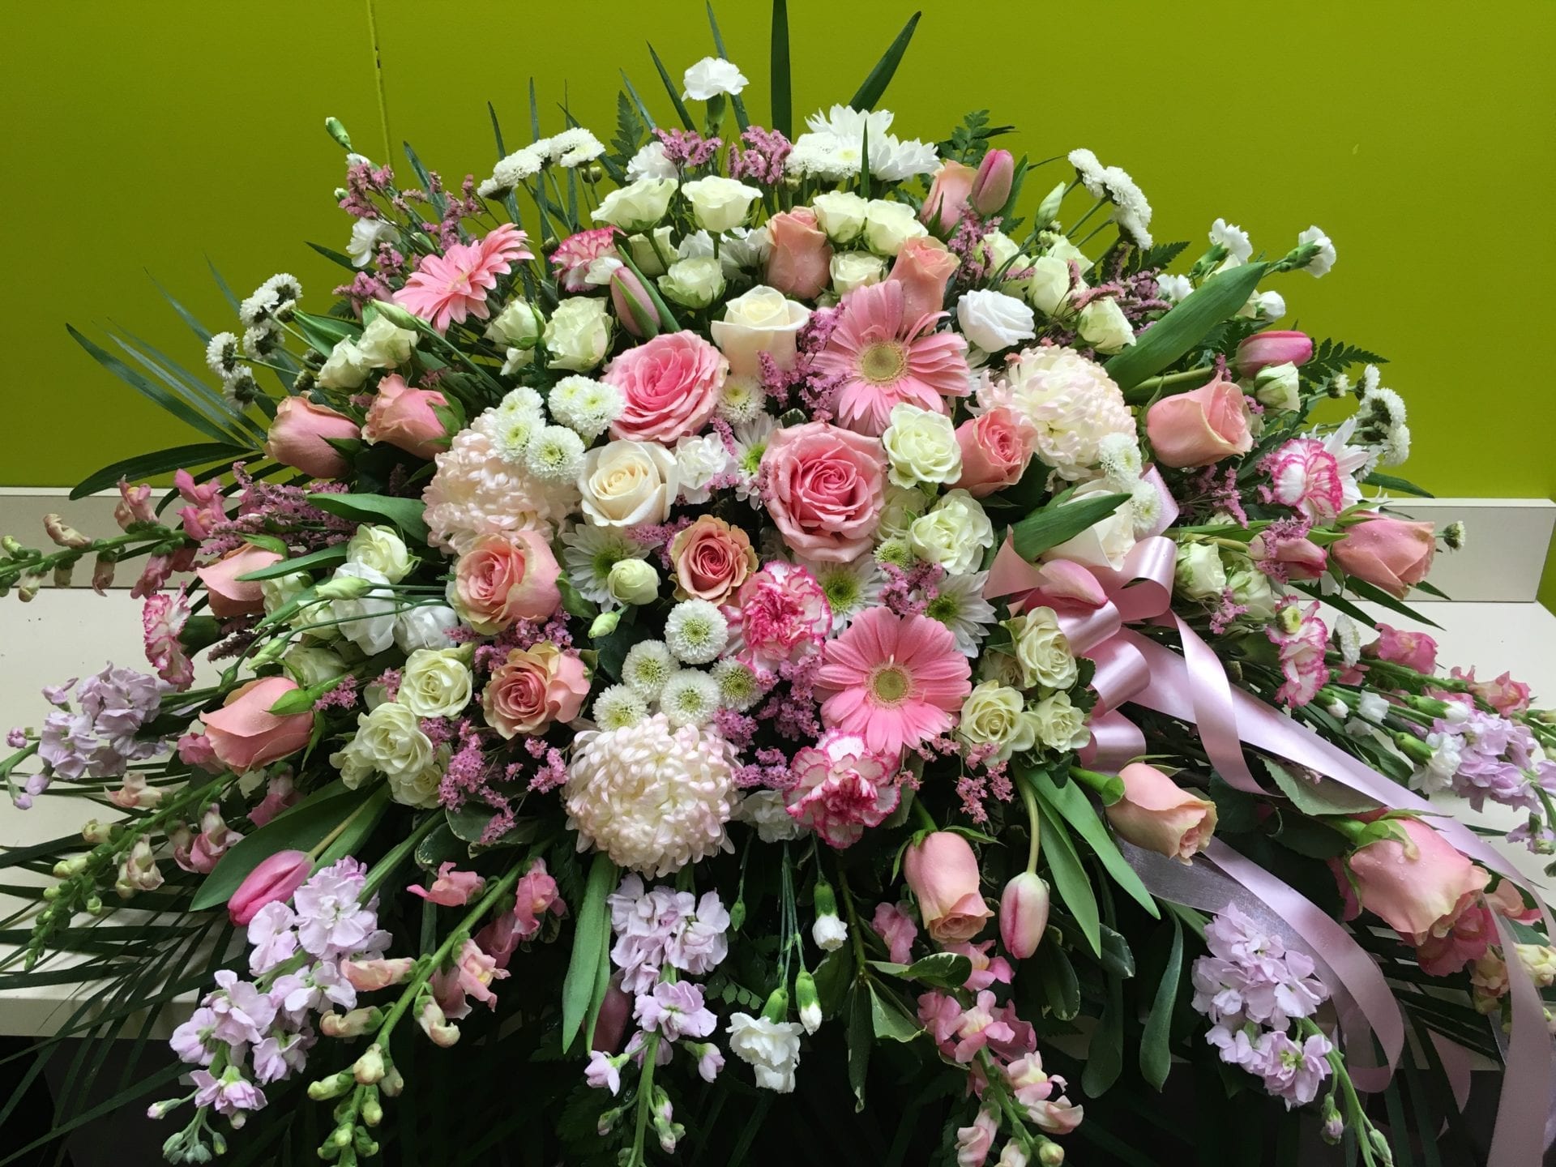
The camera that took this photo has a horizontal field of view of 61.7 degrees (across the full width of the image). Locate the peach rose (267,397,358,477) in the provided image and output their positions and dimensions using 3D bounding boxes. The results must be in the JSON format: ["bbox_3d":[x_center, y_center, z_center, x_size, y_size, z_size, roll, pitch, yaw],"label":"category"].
[{"bbox_3d":[-0.321,-0.100,0.900,0.062,0.049,0.049,17,0,-25],"label":"peach rose"}]

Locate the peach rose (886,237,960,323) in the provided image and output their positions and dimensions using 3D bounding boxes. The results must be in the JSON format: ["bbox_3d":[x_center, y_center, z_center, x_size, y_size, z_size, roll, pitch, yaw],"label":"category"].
[{"bbox_3d":[0.097,-0.200,0.879,0.047,0.054,0.047,14,34,0],"label":"peach rose"}]

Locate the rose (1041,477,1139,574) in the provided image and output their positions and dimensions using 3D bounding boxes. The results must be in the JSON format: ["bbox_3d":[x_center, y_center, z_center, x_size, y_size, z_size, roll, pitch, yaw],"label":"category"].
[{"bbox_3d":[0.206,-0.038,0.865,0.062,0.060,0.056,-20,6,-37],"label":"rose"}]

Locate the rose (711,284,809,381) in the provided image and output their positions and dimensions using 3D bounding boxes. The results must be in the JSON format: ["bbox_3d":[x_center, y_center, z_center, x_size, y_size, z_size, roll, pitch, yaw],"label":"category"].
[{"bbox_3d":[-0.012,-0.169,0.880,0.067,0.056,0.067,1,38,0],"label":"rose"}]

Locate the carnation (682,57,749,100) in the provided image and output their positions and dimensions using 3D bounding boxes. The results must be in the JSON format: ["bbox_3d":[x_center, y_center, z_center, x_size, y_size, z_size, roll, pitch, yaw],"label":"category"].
[{"bbox_3d":[-0.047,-0.376,0.970,0.050,0.032,0.047,2,28,-3],"label":"carnation"}]

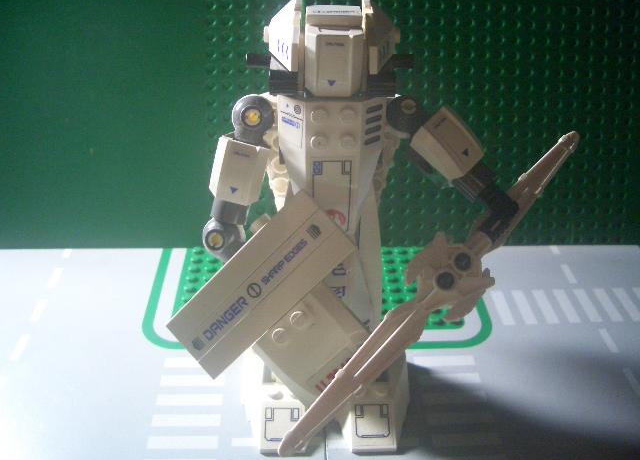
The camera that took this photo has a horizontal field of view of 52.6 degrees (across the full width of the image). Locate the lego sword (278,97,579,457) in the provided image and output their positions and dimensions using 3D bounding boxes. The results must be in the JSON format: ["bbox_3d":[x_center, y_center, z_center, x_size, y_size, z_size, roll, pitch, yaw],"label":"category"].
[{"bbox_3d":[0.036,0.013,0.186,0.022,0.013,0.132,43,72,11],"label":"lego sword"}]

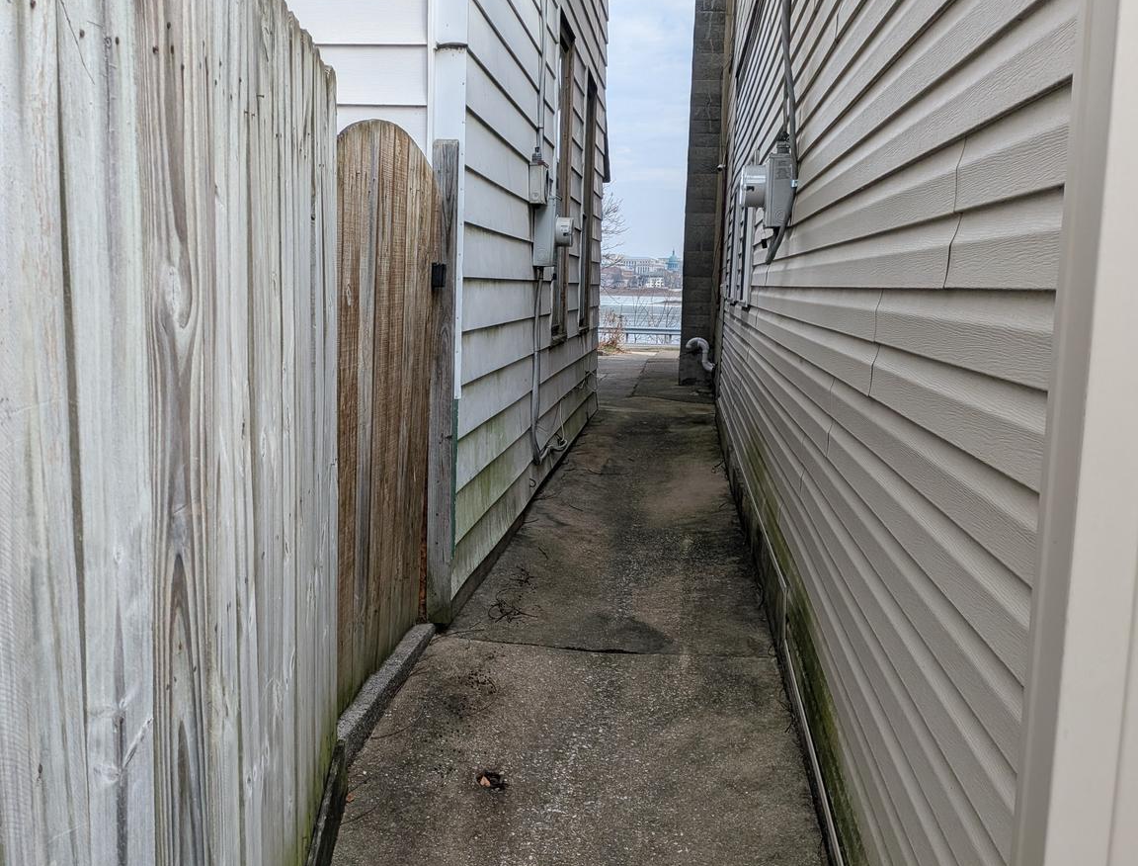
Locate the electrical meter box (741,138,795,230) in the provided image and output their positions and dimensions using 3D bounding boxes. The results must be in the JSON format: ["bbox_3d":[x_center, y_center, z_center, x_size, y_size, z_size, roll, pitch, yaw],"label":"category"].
[{"bbox_3d":[0.833,-1.018,4.393,0.187,0.338,0.205,2,8,6],"label":"electrical meter box"}]

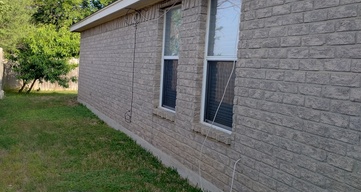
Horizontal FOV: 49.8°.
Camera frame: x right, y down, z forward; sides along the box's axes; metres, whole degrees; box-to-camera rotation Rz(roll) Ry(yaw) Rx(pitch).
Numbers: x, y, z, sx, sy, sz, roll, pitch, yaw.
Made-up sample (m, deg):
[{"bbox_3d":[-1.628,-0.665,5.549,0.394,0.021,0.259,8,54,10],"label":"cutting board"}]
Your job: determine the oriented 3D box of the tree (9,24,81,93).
[{"bbox_3d":[-5.722,-1.572,16.422,3.150,2.950,2.900,2,4,-19],"label":"tree"}]

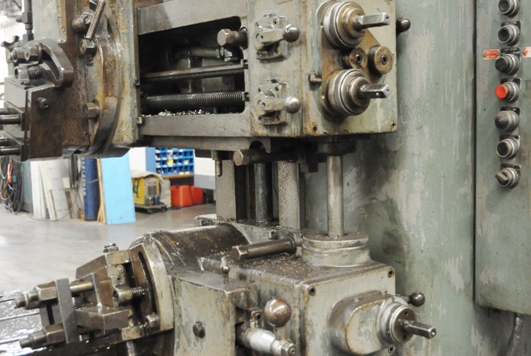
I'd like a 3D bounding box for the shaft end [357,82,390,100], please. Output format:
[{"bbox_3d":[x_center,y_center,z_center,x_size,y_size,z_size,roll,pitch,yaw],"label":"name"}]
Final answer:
[{"bbox_3d":[0.167,-0.132,1.119,0.049,0.015,0.015,4,47,50],"label":"shaft end"}]

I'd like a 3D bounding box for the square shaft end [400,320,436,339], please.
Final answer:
[{"bbox_3d":[0.258,0.253,1.219,0.015,0.015,0.049,-22,16,-37],"label":"square shaft end"}]

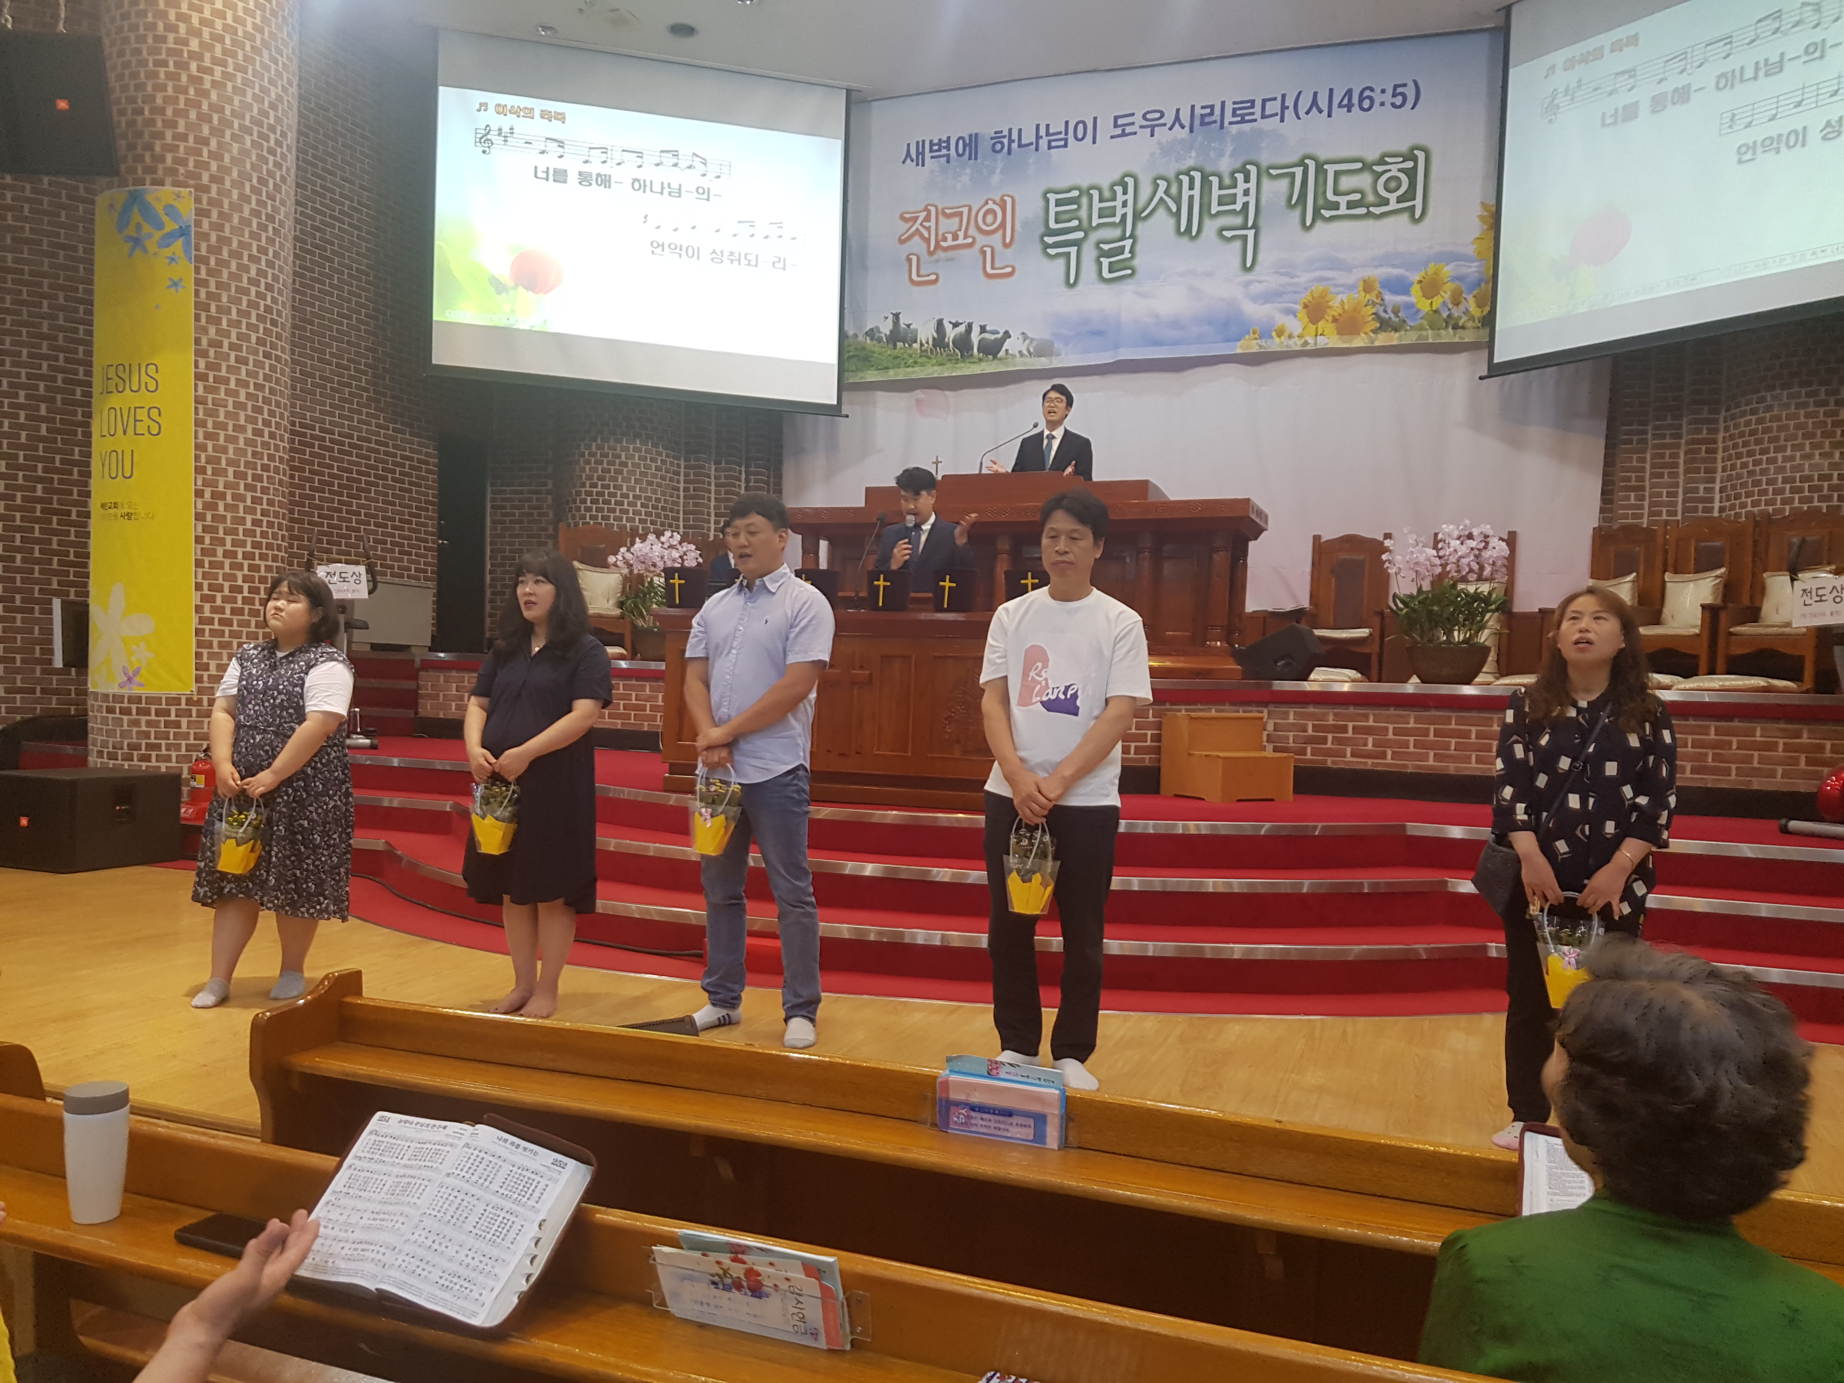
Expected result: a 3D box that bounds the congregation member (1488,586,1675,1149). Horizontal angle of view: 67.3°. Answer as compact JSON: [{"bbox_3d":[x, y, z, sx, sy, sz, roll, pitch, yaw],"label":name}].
[{"bbox_3d":[1.768,0.465,3.761,0.520,1.516,0.400,2,2,20],"label":"congregation member"}]

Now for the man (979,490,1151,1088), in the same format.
[{"bbox_3d":[0.435,0.284,4.184,0.530,1.787,0.380,2,2,16],"label":"man"}]

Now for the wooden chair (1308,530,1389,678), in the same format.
[{"bbox_3d":[3.232,-0.626,10.550,0.610,1.130,0.600,3,1,30],"label":"wooden chair"}]

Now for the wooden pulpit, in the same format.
[{"bbox_3d":[0.324,-0.359,7.223,2.649,1.709,2.259,2,2,17],"label":"wooden pulpit"}]

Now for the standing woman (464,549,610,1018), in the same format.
[{"bbox_3d":[-1.358,0.310,4.830,0.490,1.611,0.420,2,2,22],"label":"standing woman"}]

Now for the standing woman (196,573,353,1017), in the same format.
[{"bbox_3d":[-2.277,0.323,4.860,0.510,1.483,0.420,2,1,8],"label":"standing woman"}]

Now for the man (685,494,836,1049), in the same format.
[{"bbox_3d":[-0.530,0.244,4.530,0.480,1.764,0.420,2,1,22],"label":"man"}]

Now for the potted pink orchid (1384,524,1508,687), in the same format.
[{"bbox_3d":[2.640,-0.440,6.990,0.600,0.810,0.550,2,2,18],"label":"potted pink orchid"}]

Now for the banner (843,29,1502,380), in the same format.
[{"bbox_3d":[1.695,-3.623,10.581,5.142,2.245,0.050,2,2,19],"label":"banner"}]

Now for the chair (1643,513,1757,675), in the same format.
[{"bbox_3d":[4.443,-0.542,8.112,0.550,1.030,0.630,0,2,-28],"label":"chair"}]

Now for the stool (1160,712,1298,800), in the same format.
[{"bbox_3d":[1.529,0.329,6.929,0.435,0.410,0.410,0,2,-28],"label":"stool"}]

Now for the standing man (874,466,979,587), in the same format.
[{"bbox_3d":[-0.004,-0.309,6.800,0.500,1.640,0.420,2,1,15],"label":"standing man"}]

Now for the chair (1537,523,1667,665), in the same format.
[{"bbox_3d":[4.684,-0.555,9.550,0.600,1.130,0.610,1,2,-32],"label":"chair"}]

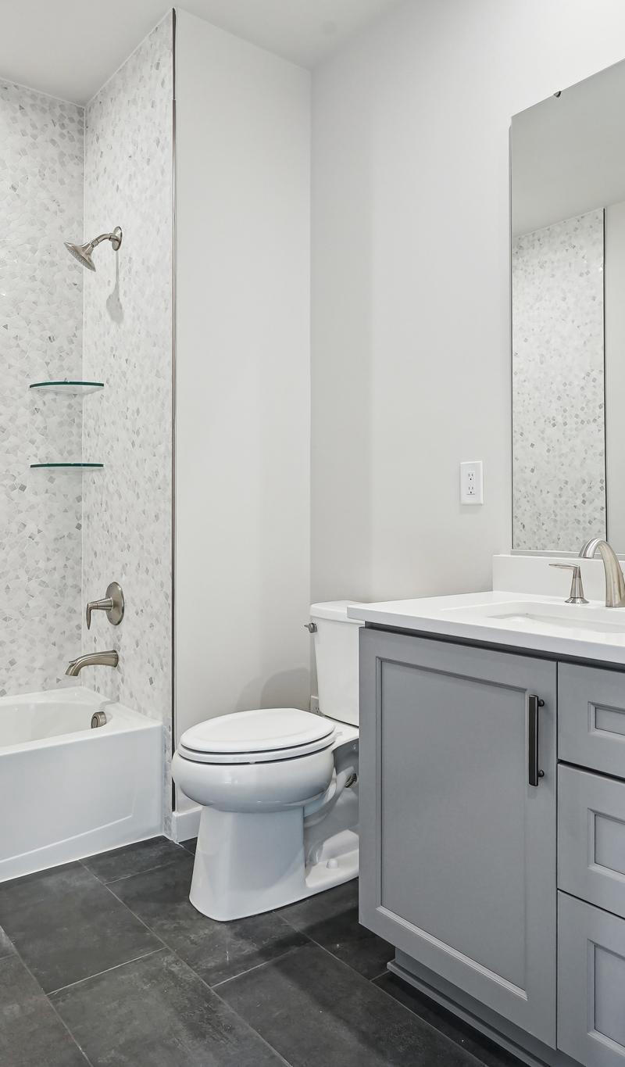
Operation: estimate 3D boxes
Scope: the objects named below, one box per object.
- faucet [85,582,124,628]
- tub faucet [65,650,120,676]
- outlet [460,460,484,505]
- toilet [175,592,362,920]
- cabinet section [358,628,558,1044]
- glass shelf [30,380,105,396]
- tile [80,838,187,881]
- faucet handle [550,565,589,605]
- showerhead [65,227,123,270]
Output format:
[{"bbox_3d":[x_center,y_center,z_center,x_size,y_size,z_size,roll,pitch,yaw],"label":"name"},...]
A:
[{"bbox_3d":[-0.812,0.278,2.732,0.118,0.175,0.174,0,1,-39],"label":"faucet"},{"bbox_3d":[-0.819,0.483,2.649,0.200,0.082,0.063,0,0,-39],"label":"tub faucet"},{"bbox_3d":[0.465,-0.146,2.069,0.007,0.122,0.079,0,1,-39],"label":"outlet"},{"bbox_3d":[-0.062,0.637,2.135,0.781,0.796,0.448,0,0,-39],"label":"toilet"},{"bbox_3d":[0.487,0.587,1.685,0.530,0.725,0.540,0,1,-38],"label":"cabinet section"},{"bbox_3d":[-0.989,-0.593,2.861,0.220,0.010,0.222,0,1,-39],"label":"glass shelf"},{"bbox_3d":[-0.556,1.038,2.262,0.301,0.010,0.196,0,0,-39],"label":"tile"},{"bbox_3d":[0.641,0.124,1.777,0.062,0.092,0.110,0,0,-39],"label":"faucet handle"},{"bbox_3d":[-0.815,-1.068,2.637,0.205,0.188,0.137,0,0,-39],"label":"showerhead"}]

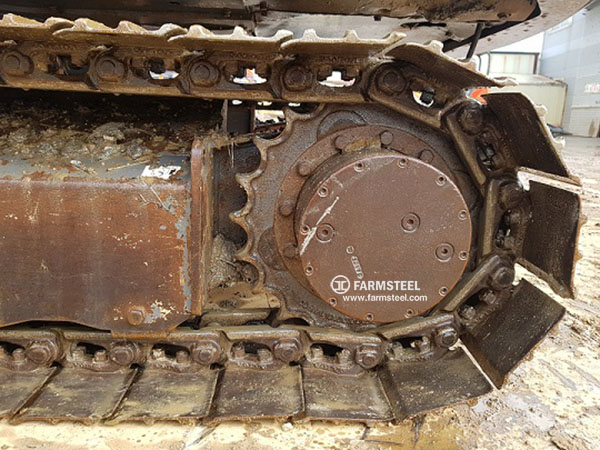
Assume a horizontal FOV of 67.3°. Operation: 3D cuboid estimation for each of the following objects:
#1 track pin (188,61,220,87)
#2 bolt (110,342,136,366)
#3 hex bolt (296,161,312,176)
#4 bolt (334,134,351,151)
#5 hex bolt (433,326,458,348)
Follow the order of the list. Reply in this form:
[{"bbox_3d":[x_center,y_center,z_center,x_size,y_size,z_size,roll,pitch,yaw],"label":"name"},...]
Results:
[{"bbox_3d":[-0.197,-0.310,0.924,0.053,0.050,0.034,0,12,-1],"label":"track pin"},{"bbox_3d":[-0.415,0.303,1.056,0.053,0.051,0.034,0,12,-1],"label":"bolt"},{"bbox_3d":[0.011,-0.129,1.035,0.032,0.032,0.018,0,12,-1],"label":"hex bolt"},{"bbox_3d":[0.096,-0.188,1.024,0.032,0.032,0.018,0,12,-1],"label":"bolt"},{"bbox_3d":[0.342,0.263,1.052,0.049,0.049,0.024,0,12,-1],"label":"hex bolt"}]

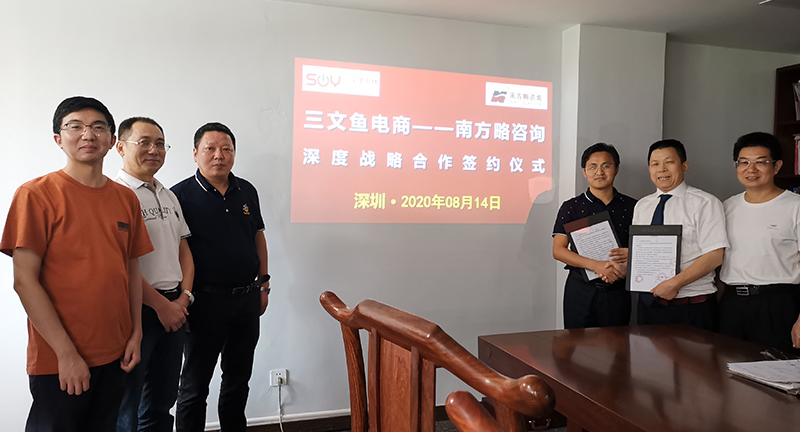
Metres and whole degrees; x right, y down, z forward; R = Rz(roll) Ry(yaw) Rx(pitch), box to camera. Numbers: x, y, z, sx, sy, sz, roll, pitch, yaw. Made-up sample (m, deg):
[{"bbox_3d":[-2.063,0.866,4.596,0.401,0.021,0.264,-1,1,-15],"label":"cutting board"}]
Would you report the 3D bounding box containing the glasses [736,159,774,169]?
[{"bbox_3d":[1.572,-0.229,2.744,0.140,0.042,0.130,4,4,42],"label":"glasses"}]

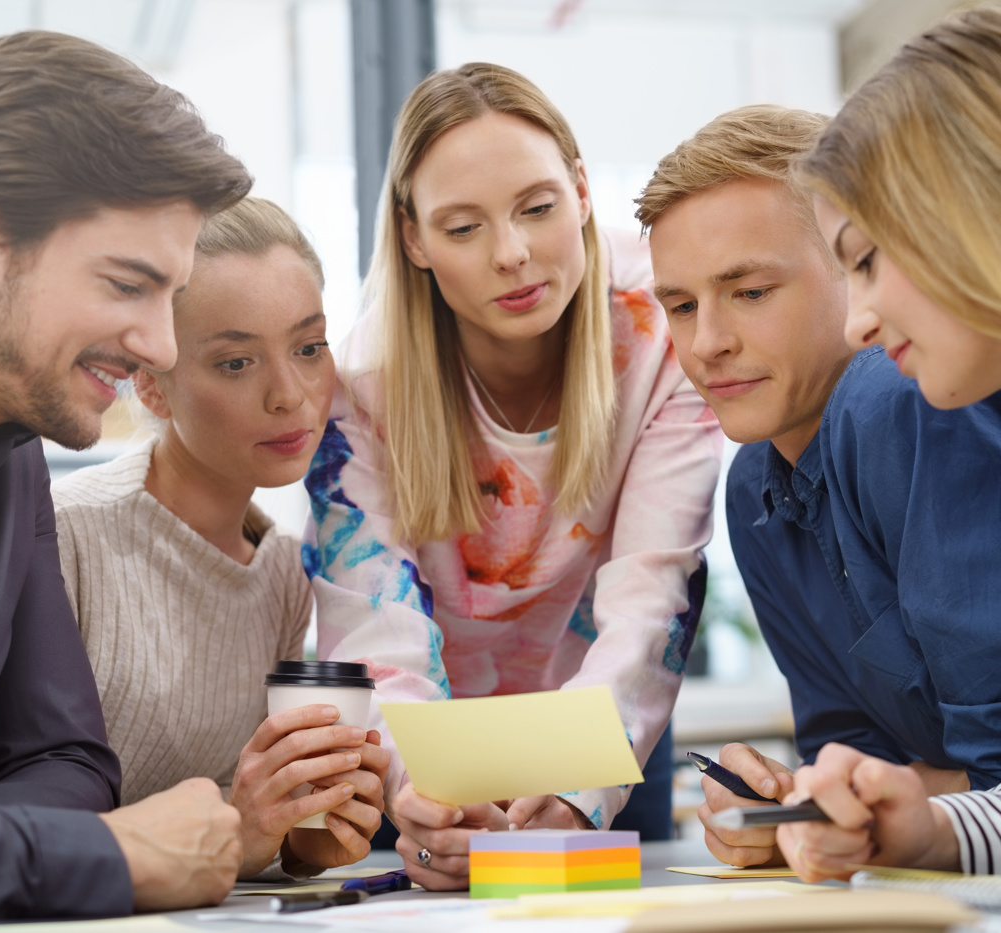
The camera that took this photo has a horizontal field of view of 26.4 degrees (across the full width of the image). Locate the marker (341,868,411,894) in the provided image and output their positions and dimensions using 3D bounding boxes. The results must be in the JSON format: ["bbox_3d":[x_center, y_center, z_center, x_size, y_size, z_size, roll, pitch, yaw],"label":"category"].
[{"bbox_3d":[-0.076,0.276,1.421,0.012,0.013,0.140,-4,-8,21],"label":"marker"}]

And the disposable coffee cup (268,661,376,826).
[{"bbox_3d":[-0.133,0.203,1.555,0.081,0.121,0.081,3,-6,-6],"label":"disposable coffee cup"}]

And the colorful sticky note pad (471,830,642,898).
[{"bbox_3d":[0.035,0.250,1.341,0.076,0.039,0.076,-7,-10,40],"label":"colorful sticky note pad"}]

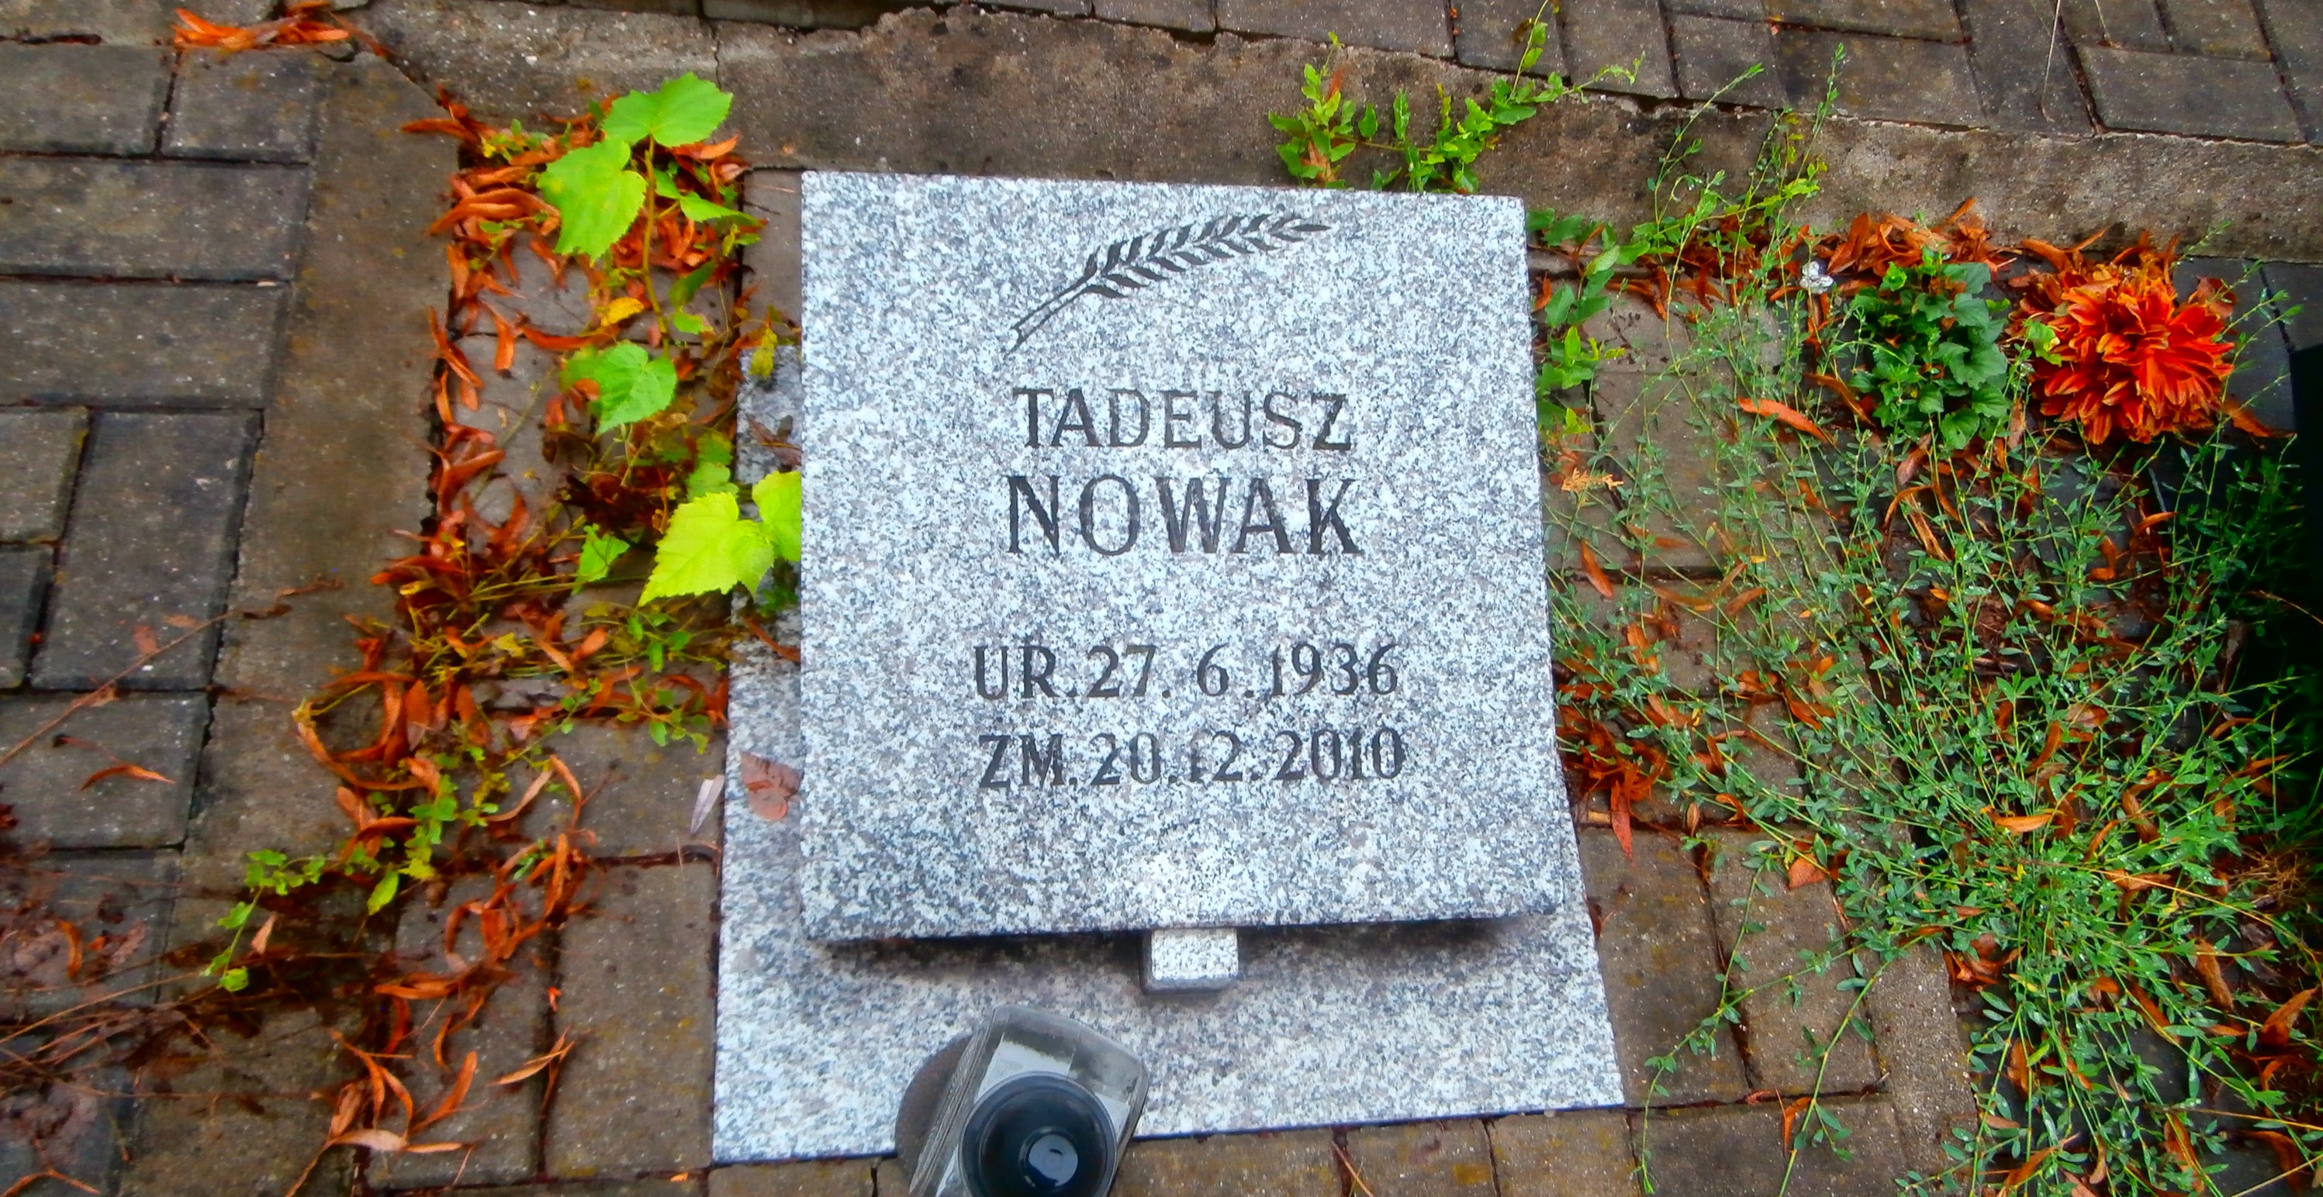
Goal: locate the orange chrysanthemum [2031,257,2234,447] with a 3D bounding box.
[{"bbox_3d":[0.866,-0.218,1.432,0.160,0.085,0.155,-1,65,-10],"label":"orange chrysanthemum"}]

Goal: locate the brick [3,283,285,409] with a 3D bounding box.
[{"bbox_3d":[-0.714,-0.161,1.119,0.200,0.060,0.100,-1,65,-10],"label":"brick"}]

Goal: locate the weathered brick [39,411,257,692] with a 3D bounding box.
[{"bbox_3d":[-0.665,-0.023,1.077,0.098,0.060,0.198,0,66,-10],"label":"weathered brick"}]

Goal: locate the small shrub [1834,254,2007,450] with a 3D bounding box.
[{"bbox_3d":[0.659,-0.214,1.398,0.135,0.080,0.145,-1,65,-10],"label":"small shrub"}]

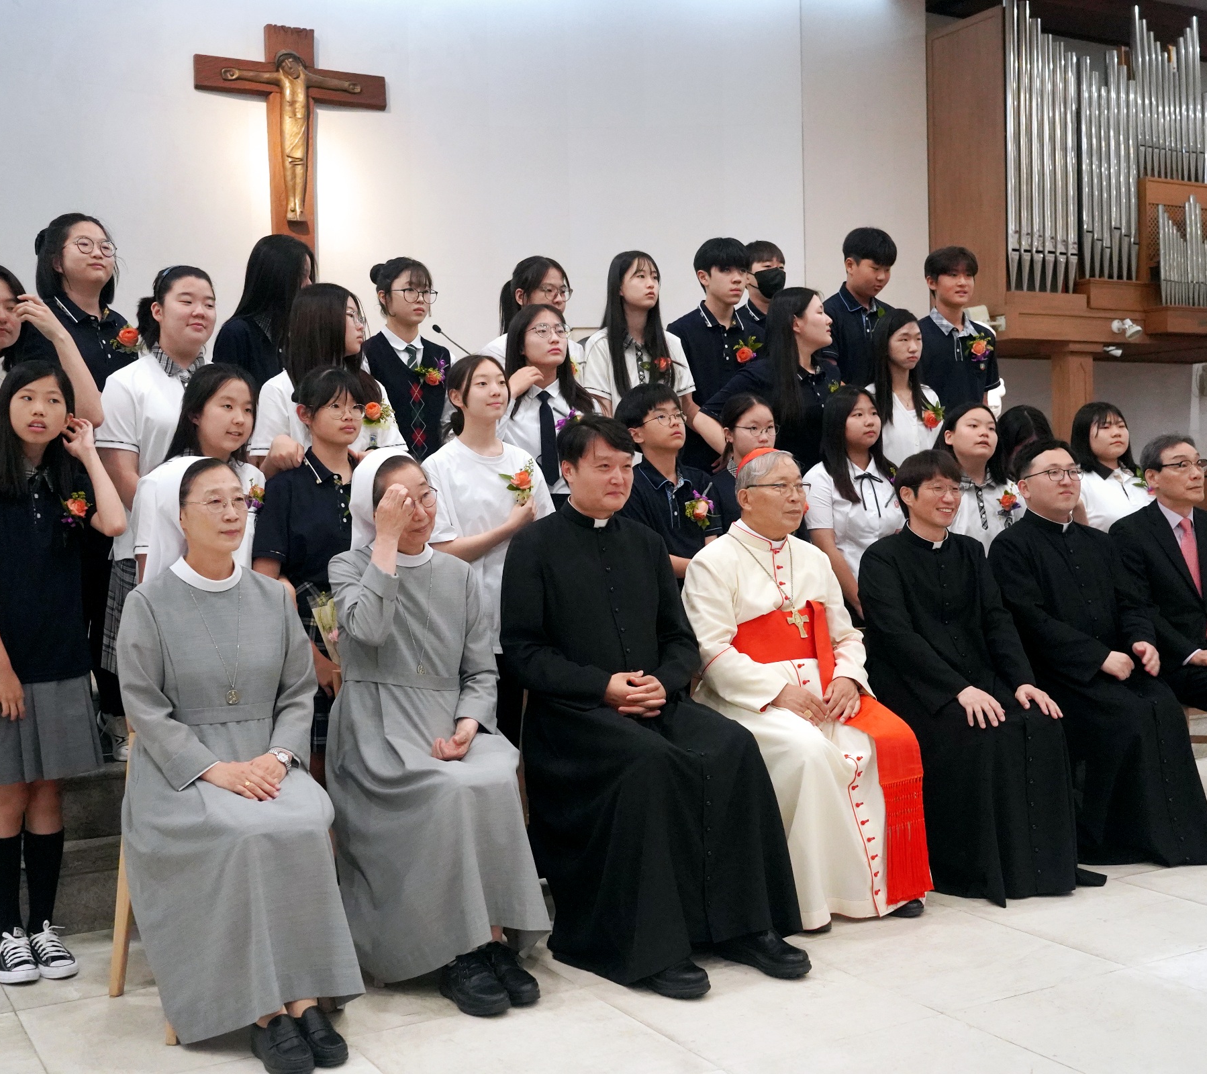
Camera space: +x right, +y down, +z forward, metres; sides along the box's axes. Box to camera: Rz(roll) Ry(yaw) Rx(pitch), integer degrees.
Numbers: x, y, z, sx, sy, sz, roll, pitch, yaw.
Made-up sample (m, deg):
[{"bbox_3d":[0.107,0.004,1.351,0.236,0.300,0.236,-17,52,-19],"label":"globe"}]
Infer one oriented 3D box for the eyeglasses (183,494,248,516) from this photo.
[{"bbox_3d":[-0.918,-0.076,3.550,0.140,0.043,0.138,1,3,44],"label":"eyeglasses"}]

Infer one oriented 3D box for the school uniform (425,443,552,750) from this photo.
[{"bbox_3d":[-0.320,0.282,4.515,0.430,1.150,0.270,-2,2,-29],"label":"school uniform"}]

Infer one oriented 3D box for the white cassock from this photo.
[{"bbox_3d":[0.529,0.494,4.387,0.590,1.090,0.650,-2,2,-31],"label":"white cassock"}]

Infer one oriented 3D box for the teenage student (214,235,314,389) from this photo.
[{"bbox_3d":[-1.055,-0.151,4.905,0.310,1.630,0.420,1,3,42],"label":"teenage student"}]

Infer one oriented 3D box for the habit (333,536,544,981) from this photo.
[{"bbox_3d":[-0.439,0.535,3.813,0.500,1.020,0.600,-2,3,-34],"label":"habit"}]

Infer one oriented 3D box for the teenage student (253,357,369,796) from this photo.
[{"bbox_3d":[-0.766,0.304,4.242,0.430,1.540,0.310,-3,3,-35],"label":"teenage student"}]

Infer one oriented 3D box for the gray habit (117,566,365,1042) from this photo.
[{"bbox_3d":[-0.843,0.566,3.515,0.490,1.010,0.680,-2,2,-29],"label":"gray habit"}]

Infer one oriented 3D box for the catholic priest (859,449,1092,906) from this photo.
[{"bbox_3d":[1.083,0.382,4.556,0.600,1.295,0.660,-3,3,-35],"label":"catholic priest"}]

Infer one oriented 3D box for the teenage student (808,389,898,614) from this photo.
[{"bbox_3d":[0.852,0.251,5.157,0.430,1.520,0.290,-2,2,-29],"label":"teenage student"}]

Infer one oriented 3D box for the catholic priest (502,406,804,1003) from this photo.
[{"bbox_3d":[0.103,0.379,3.909,0.620,1.385,0.760,-2,2,-29],"label":"catholic priest"}]

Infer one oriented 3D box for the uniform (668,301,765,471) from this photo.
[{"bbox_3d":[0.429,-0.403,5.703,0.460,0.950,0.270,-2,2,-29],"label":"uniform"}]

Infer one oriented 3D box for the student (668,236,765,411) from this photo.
[{"bbox_3d":[0.453,-0.264,5.824,0.480,1.770,0.290,-2,2,-29],"label":"student"}]

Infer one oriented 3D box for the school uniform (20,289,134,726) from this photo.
[{"bbox_3d":[-1.611,-0.045,4.695,0.460,1.412,0.280,-3,2,-37],"label":"school uniform"}]

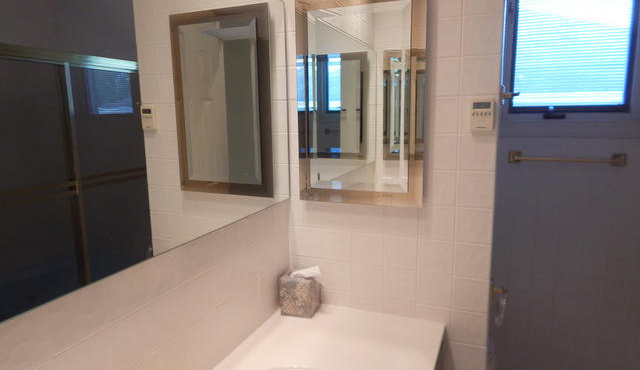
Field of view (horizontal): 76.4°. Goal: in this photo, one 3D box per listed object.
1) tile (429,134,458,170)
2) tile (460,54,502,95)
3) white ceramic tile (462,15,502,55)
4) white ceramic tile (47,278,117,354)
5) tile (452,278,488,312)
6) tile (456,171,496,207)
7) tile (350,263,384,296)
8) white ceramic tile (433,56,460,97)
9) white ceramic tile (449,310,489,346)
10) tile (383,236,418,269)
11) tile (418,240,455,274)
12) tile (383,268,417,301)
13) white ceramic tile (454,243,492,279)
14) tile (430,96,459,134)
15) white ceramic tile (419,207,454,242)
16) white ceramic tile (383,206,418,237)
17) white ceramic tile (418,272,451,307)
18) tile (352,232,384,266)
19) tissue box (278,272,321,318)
[{"bbox_3d":[0.359,-0.098,1.226,0.108,0.108,0.010,3,10,22],"label":"tile"},{"bbox_3d":[0.455,-0.311,1.150,0.105,0.108,0.008,3,10,22],"label":"tile"},{"bbox_3d":[0.454,-0.418,1.134,0.105,0.108,0.010,3,10,22],"label":"white ceramic tile"},{"bbox_3d":[-0.421,0.219,0.705,0.010,0.106,0.107,3,10,23],"label":"white ceramic tile"},{"bbox_3d":[0.466,0.338,1.255,0.105,0.108,0.008,3,10,22],"label":"tile"},{"bbox_3d":[0.461,0.015,1.203,0.105,0.108,0.010,3,10,22],"label":"tile"},{"bbox_3d":[0.162,0.323,1.378,0.108,0.108,0.008,3,10,22],"label":"tile"},{"bbox_3d":[0.356,-0.314,1.192,0.108,0.108,0.010,3,10,22],"label":"white ceramic tile"},{"bbox_3d":[0.468,0.446,1.272,0.105,0.108,0.008,3,10,22],"label":"white ceramic tile"},{"bbox_3d":[0.264,0.221,1.320,0.108,0.108,0.010,3,10,22],"label":"tile"},{"bbox_3d":[0.361,0.223,1.270,0.107,0.106,0.010,3,10,23],"label":"tile"},{"bbox_3d":[0.264,0.328,1.336,0.108,0.108,0.008,3,10,22],"label":"tile"},{"bbox_3d":[0.463,0.230,1.238,0.105,0.108,0.008,3,10,22],"label":"white ceramic tile"},{"bbox_3d":[0.358,-0.206,1.209,0.108,0.108,0.010,3,10,22],"label":"tile"},{"bbox_3d":[0.359,0.116,1.253,0.107,0.106,0.010,3,10,23],"label":"white ceramic tile"},{"bbox_3d":[0.258,0.111,1.295,0.107,0.106,0.010,3,10,23],"label":"white ceramic tile"},{"bbox_3d":[0.366,0.333,1.295,0.108,0.108,0.008,3,10,22],"label":"white ceramic tile"},{"bbox_3d":[0.160,0.215,1.360,0.108,0.108,0.008,3,10,22],"label":"tile"},{"bbox_3d":[-0.064,0.372,1.400,0.109,0.123,0.106,2,10,17],"label":"tissue box"}]

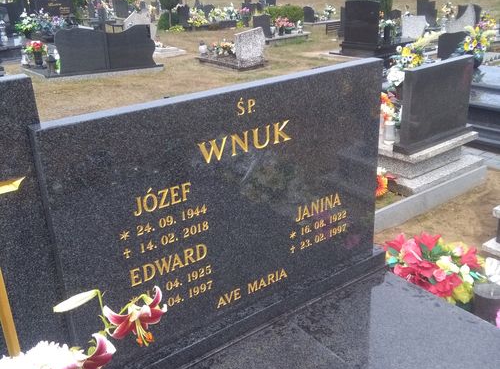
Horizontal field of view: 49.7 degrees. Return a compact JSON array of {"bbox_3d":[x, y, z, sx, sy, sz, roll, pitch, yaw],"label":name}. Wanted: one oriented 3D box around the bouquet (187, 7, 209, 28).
[{"bbox_3d":[-1.350,-4.199,13.628,0.505,0.473,0.430,-5,23,-4],"label":"bouquet"}]

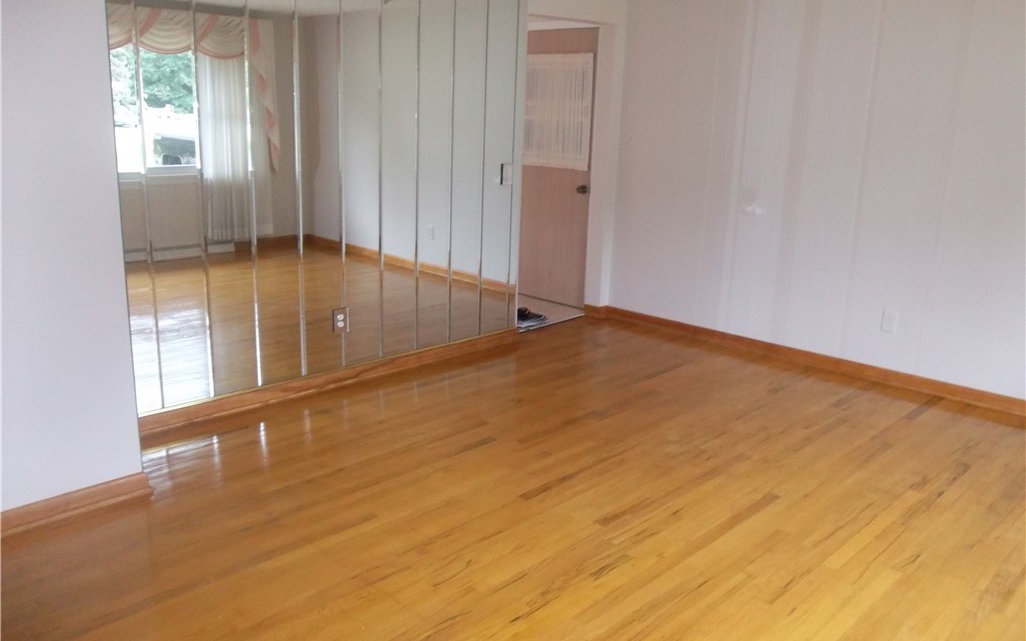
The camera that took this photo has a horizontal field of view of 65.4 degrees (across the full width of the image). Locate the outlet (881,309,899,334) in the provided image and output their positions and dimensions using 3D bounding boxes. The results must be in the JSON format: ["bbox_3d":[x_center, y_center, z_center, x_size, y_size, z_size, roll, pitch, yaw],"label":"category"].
[{"bbox_3d":[2.193,0.008,4.649,0.079,0.122,0.012,15,19,41],"label":"outlet"}]

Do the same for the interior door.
[{"bbox_3d":[0.317,-1.187,6.368,0.890,2.107,0.045,15,19,42],"label":"interior door"}]

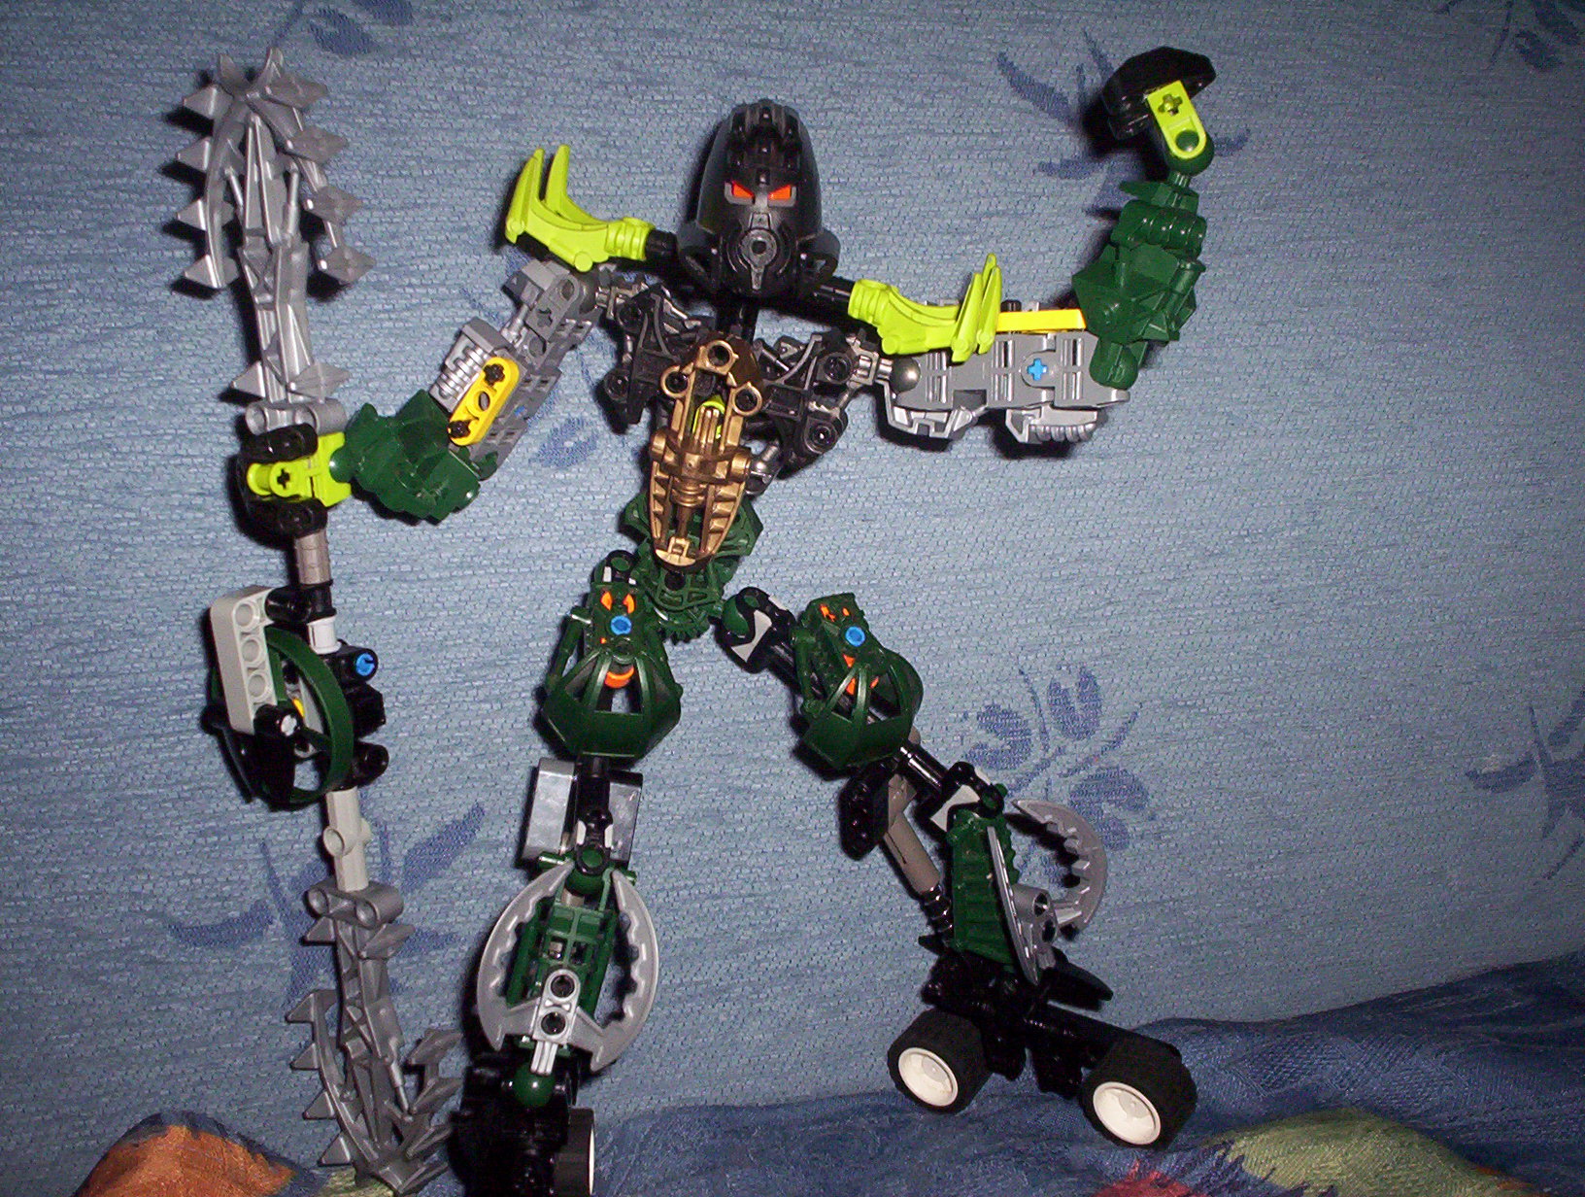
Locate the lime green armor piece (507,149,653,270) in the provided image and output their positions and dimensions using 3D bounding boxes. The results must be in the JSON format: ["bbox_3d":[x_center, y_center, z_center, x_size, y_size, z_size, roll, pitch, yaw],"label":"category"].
[{"bbox_3d":[-0.049,-0.089,0.398,0.034,0.028,0.015,-3,0,0],"label":"lime green armor piece"}]

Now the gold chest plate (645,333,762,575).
[{"bbox_3d":[-0.019,-0.032,0.383,0.022,0.050,0.018,9,2,12],"label":"gold chest plate"}]

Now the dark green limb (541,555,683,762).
[{"bbox_3d":[-0.042,0.014,0.410,0.033,0.049,0.027,3,-6,-3],"label":"dark green limb"}]

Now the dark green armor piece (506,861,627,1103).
[{"bbox_3d":[-0.053,0.090,0.413,0.023,0.061,0.022,14,16,-7],"label":"dark green armor piece"}]

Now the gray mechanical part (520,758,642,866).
[{"bbox_3d":[-0.048,0.049,0.400,0.025,0.024,0.012,9,6,-6],"label":"gray mechanical part"}]

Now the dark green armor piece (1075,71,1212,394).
[{"bbox_3d":[0.079,-0.081,0.386,0.028,0.068,0.024,13,0,6],"label":"dark green armor piece"}]

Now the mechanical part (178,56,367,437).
[{"bbox_3d":[-0.117,-0.080,0.392,0.041,0.083,0.018,0,13,13],"label":"mechanical part"}]

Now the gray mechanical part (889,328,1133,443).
[{"bbox_3d":[0.047,-0.048,0.390,0.053,0.026,0.022,1,5,0],"label":"gray mechanical part"}]

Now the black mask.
[{"bbox_3d":[-0.008,-0.090,0.396,0.036,0.045,0.030,2,7,-1],"label":"black mask"}]

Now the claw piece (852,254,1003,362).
[{"bbox_3d":[0.032,-0.069,0.420,0.035,0.027,0.020,8,7,19],"label":"claw piece"}]

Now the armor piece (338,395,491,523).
[{"bbox_3d":[-0.086,-0.033,0.397,0.040,0.028,0.026,8,6,24],"label":"armor piece"}]

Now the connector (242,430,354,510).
[{"bbox_3d":[-0.111,-0.029,0.392,0.024,0.017,0.016,3,6,-19],"label":"connector"}]

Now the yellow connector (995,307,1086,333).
[{"bbox_3d":[0.054,-0.062,0.388,0.024,0.004,0.008,0,-9,0],"label":"yellow connector"}]

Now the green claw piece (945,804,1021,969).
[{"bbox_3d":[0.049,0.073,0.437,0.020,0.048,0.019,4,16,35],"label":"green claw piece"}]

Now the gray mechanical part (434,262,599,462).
[{"bbox_3d":[-0.065,-0.056,0.410,0.024,0.022,0.054,21,66,20],"label":"gray mechanical part"}]

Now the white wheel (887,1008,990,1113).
[{"bbox_3d":[0.039,0.122,0.460,0.024,0.024,0.014,1,24,38],"label":"white wheel"}]

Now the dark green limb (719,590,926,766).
[{"bbox_3d":[0.008,0.016,0.388,0.045,0.029,0.027,44,-4,6],"label":"dark green limb"}]

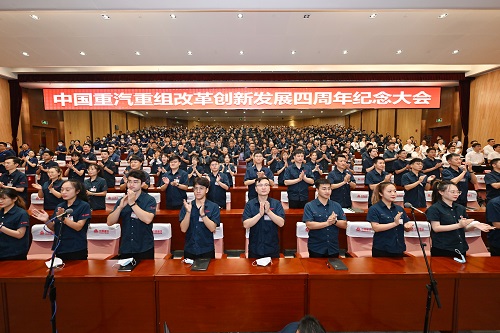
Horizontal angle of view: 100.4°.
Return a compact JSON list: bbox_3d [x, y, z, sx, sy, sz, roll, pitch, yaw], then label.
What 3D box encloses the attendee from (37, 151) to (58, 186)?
[{"bbox_3d":[-5.308,0.464,5.507,0.520,1.690,0.420,-1,4,-4],"label":"attendee"}]

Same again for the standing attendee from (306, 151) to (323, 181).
[{"bbox_3d":[1.545,0.465,5.064,0.480,1.640,0.420,-1,5,0],"label":"standing attendee"}]

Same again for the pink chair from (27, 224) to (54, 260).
[{"bbox_3d":[-3.154,1.354,3.025,0.600,0.920,0.620,0,4,0],"label":"pink chair"}]

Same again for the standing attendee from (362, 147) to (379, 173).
[{"bbox_3d":[2.914,0.421,5.118,0.520,1.720,0.450,-1,5,0],"label":"standing attendee"}]

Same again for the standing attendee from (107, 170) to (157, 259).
[{"bbox_3d":[-1.395,0.947,2.594,0.520,1.780,0.420,0,4,-3],"label":"standing attendee"}]

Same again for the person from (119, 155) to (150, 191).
[{"bbox_3d":[-2.202,0.675,4.059,0.520,1.750,0.420,-1,4,-6],"label":"person"}]

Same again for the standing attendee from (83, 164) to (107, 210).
[{"bbox_3d":[-2.976,0.758,4.065,0.460,1.590,0.400,0,4,-2],"label":"standing attendee"}]

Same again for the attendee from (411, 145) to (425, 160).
[{"bbox_3d":[6.154,-0.110,7.650,0.520,1.280,0.600,-1,5,0],"label":"attendee"}]

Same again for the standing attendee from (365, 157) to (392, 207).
[{"bbox_3d":[2.301,0.697,3.768,0.520,1.720,0.450,-1,5,0],"label":"standing attendee"}]

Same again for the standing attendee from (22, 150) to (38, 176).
[{"bbox_3d":[-7.235,0.244,6.935,0.470,1.580,0.400,0,4,-2],"label":"standing attendee"}]

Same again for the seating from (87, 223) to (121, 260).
[{"bbox_3d":[-2.154,1.338,2.879,0.580,0.970,0.600,-1,5,0],"label":"seating"}]

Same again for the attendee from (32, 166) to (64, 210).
[{"bbox_3d":[-3.779,0.771,4.066,0.500,1.570,0.420,0,4,-2],"label":"attendee"}]

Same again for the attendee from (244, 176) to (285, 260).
[{"bbox_3d":[0.161,0.987,2.528,0.520,1.720,0.420,-1,5,0],"label":"attendee"}]

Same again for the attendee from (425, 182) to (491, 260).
[{"bbox_3d":[2.374,0.996,2.465,0.520,1.660,0.480,-1,5,-8],"label":"attendee"}]

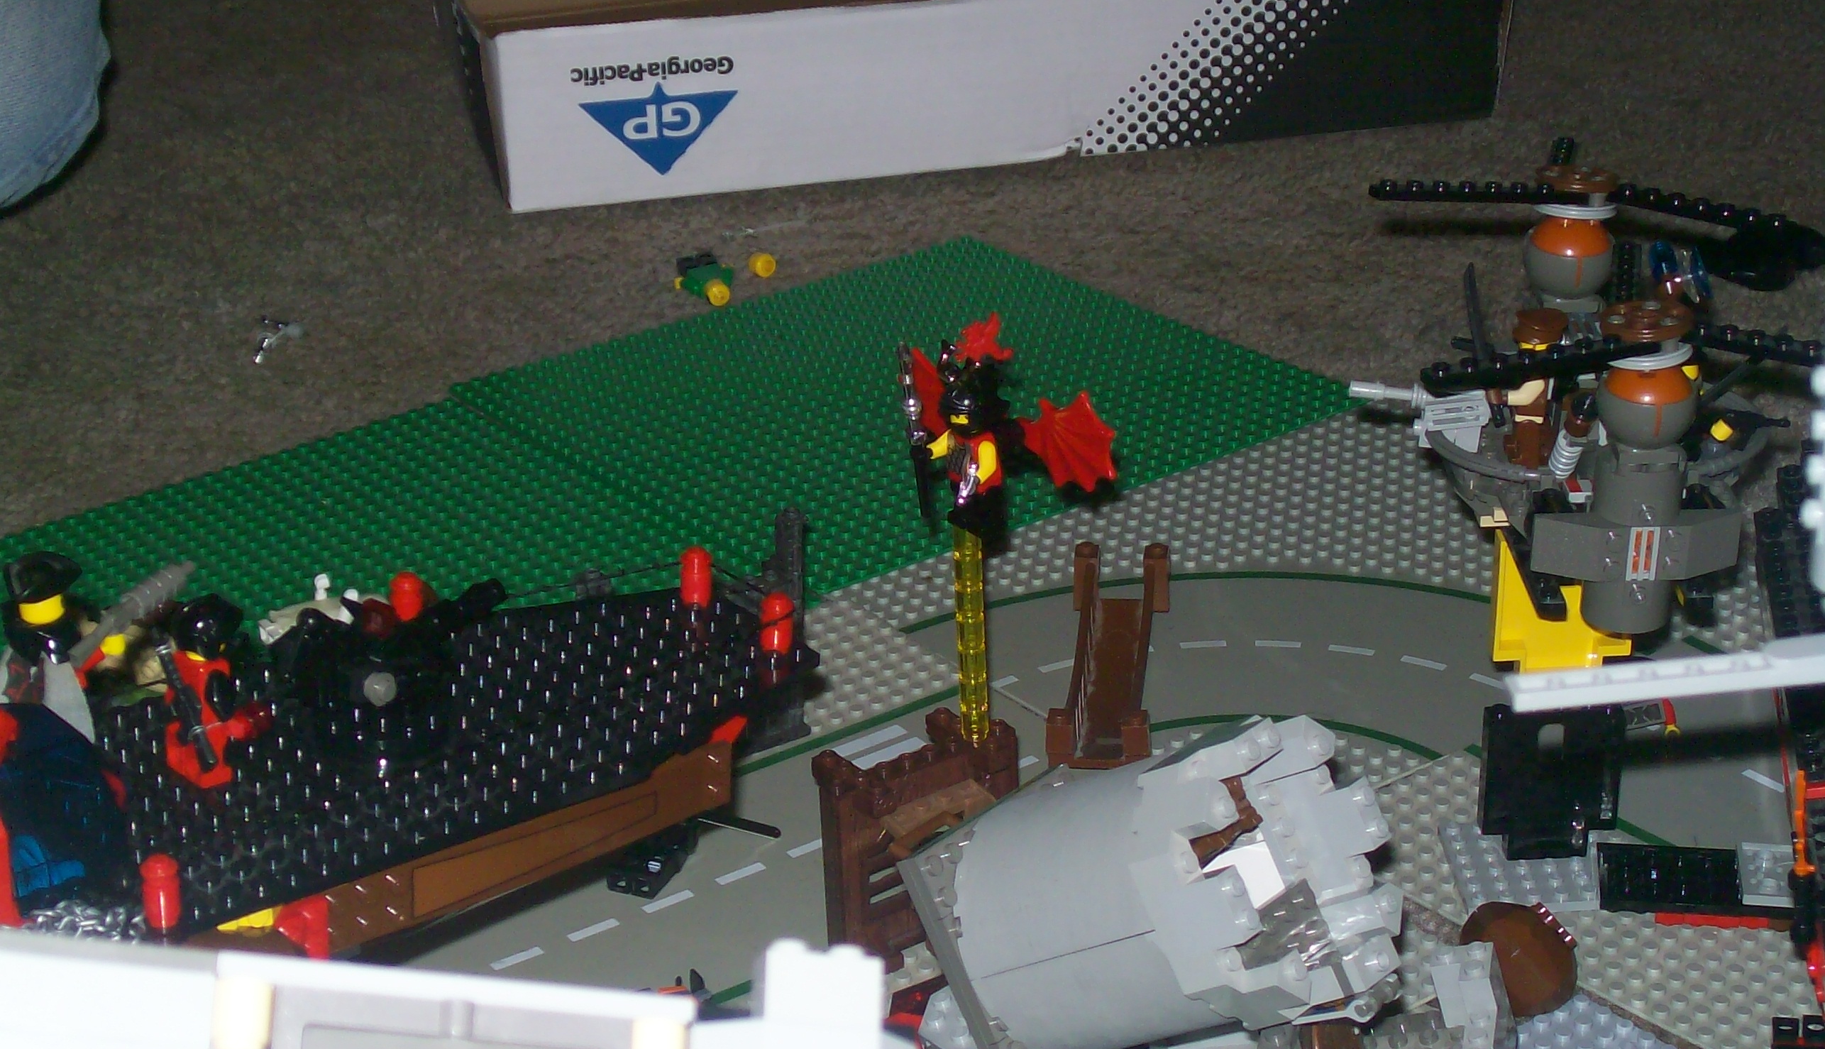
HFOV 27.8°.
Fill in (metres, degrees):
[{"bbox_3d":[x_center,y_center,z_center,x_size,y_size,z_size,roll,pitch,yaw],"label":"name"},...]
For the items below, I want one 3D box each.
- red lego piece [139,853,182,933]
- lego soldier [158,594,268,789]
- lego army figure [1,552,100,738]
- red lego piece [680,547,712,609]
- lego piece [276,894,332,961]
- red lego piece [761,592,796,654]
[{"bbox_3d":[-0.158,0.077,0.776,0.008,0.015,0.008,3,24,-1],"label":"red lego piece"},{"bbox_3d":[-0.160,0.036,0.834,0.019,0.043,0.019,-17,31,-38],"label":"lego soldier"},{"bbox_3d":[-0.198,0.029,0.842,0.023,0.046,0.018,13,26,21],"label":"lego army figure"},{"bbox_3d":[-0.055,0.013,0.936,0.008,0.015,0.008,3,24,-1],"label":"red lego piece"},{"bbox_3d":[-0.131,0.087,0.794,0.013,0.015,0.007,-17,31,-38],"label":"lego piece"},{"bbox_3d":[-0.033,0.023,0.914,0.008,0.015,0.008,3,24,-1],"label":"red lego piece"}]

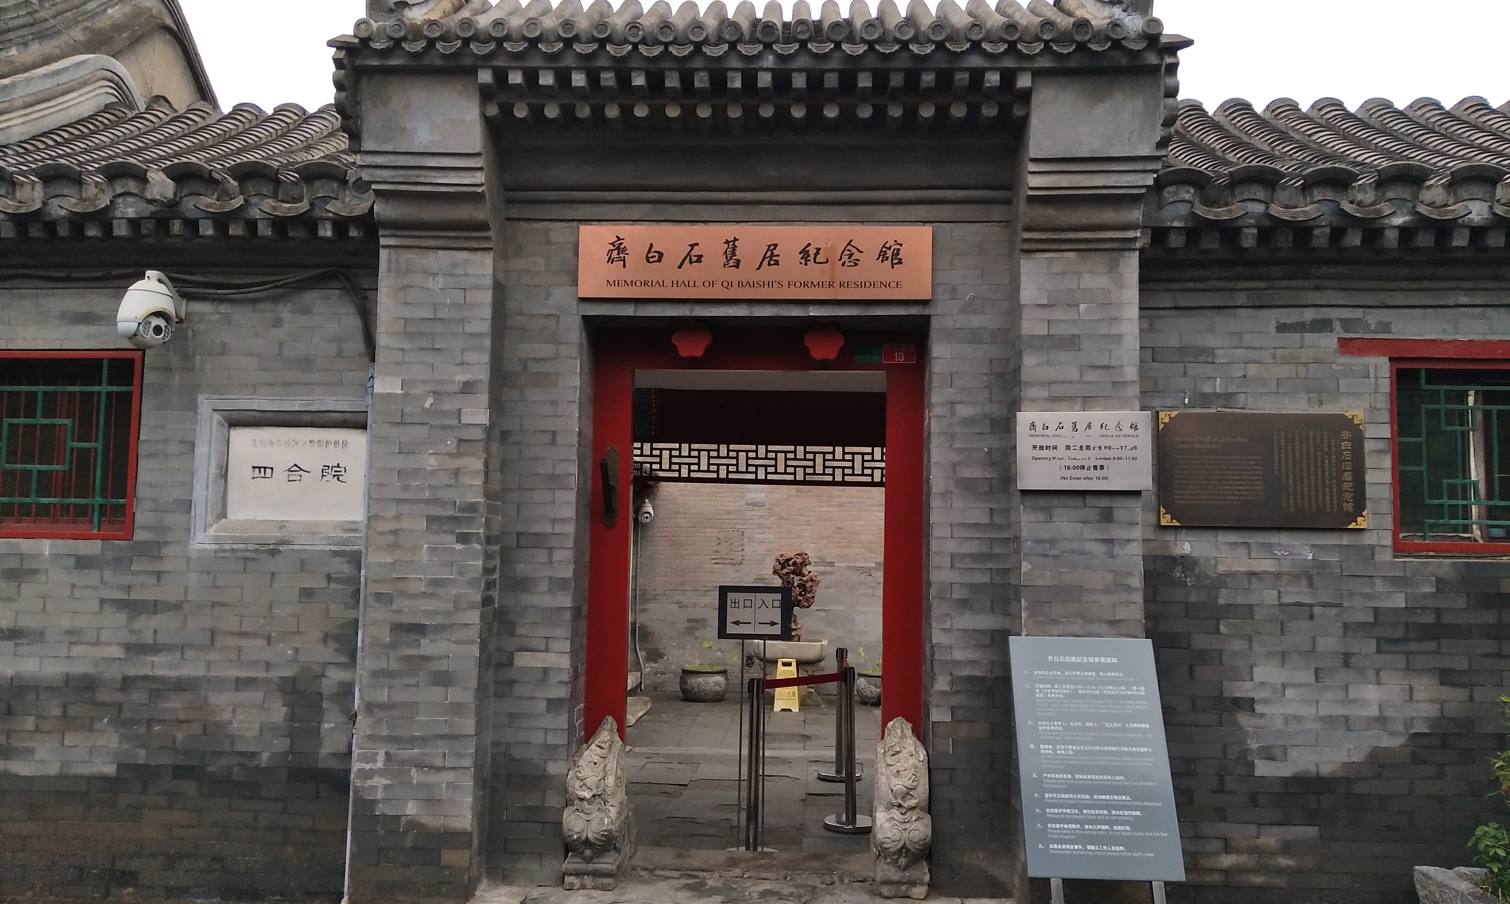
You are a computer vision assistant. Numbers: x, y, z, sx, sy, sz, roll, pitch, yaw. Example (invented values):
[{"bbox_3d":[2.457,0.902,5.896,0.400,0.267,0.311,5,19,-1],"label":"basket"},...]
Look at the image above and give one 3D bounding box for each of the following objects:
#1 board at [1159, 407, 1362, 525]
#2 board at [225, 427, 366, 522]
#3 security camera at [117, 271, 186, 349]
[{"bbox_3d":[2.150,0.075,4.822,0.857,0.500,0.045,1,-5,3],"label":"board"},{"bbox_3d":[-2.074,0.102,5.132,0.630,0.413,0.050,1,-5,4],"label":"board"},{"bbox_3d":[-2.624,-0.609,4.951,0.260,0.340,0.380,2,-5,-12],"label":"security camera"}]

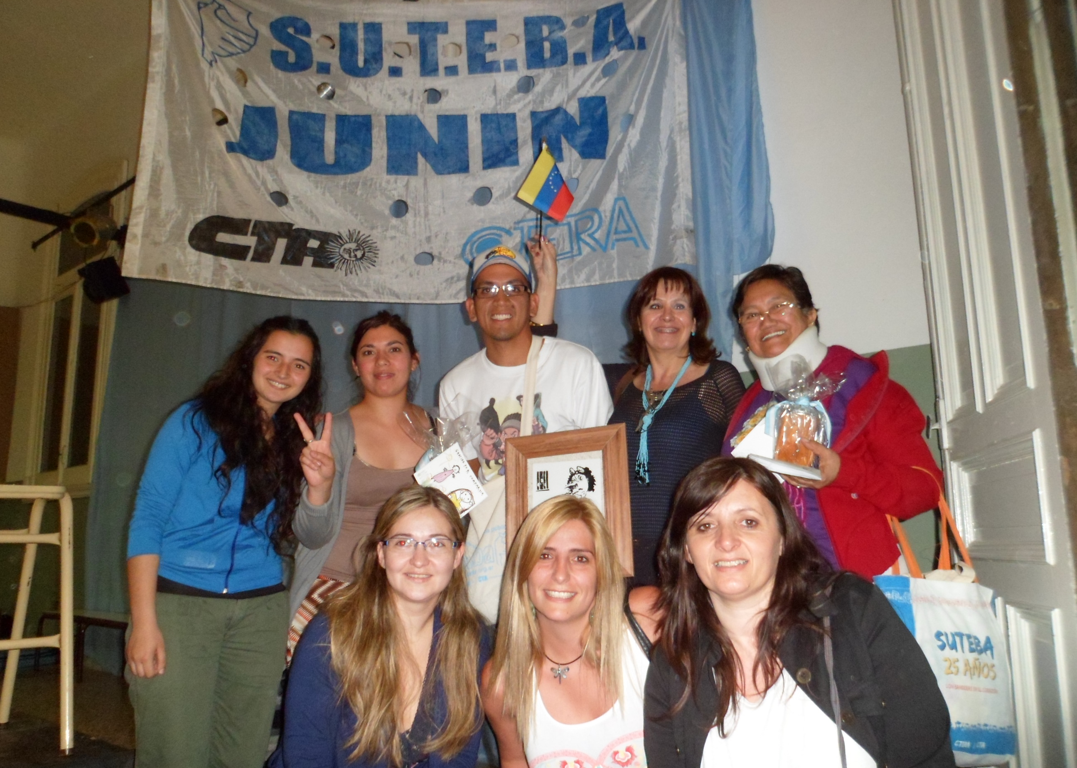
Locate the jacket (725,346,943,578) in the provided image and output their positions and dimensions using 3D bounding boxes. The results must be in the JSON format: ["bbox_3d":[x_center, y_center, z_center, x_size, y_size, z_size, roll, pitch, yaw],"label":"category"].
[{"bbox_3d":[0.648,0.192,1.850,0.460,0.530,0.320,-11,-11,16],"label":"jacket"}]

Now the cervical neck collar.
[{"bbox_3d":[0.575,-0.056,1.880,0.165,0.115,0.155,-21,-6,14],"label":"cervical neck collar"}]

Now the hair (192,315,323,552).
[{"bbox_3d":[-0.639,0.126,1.880,0.290,0.530,0.250,2,-11,-16],"label":"hair"}]

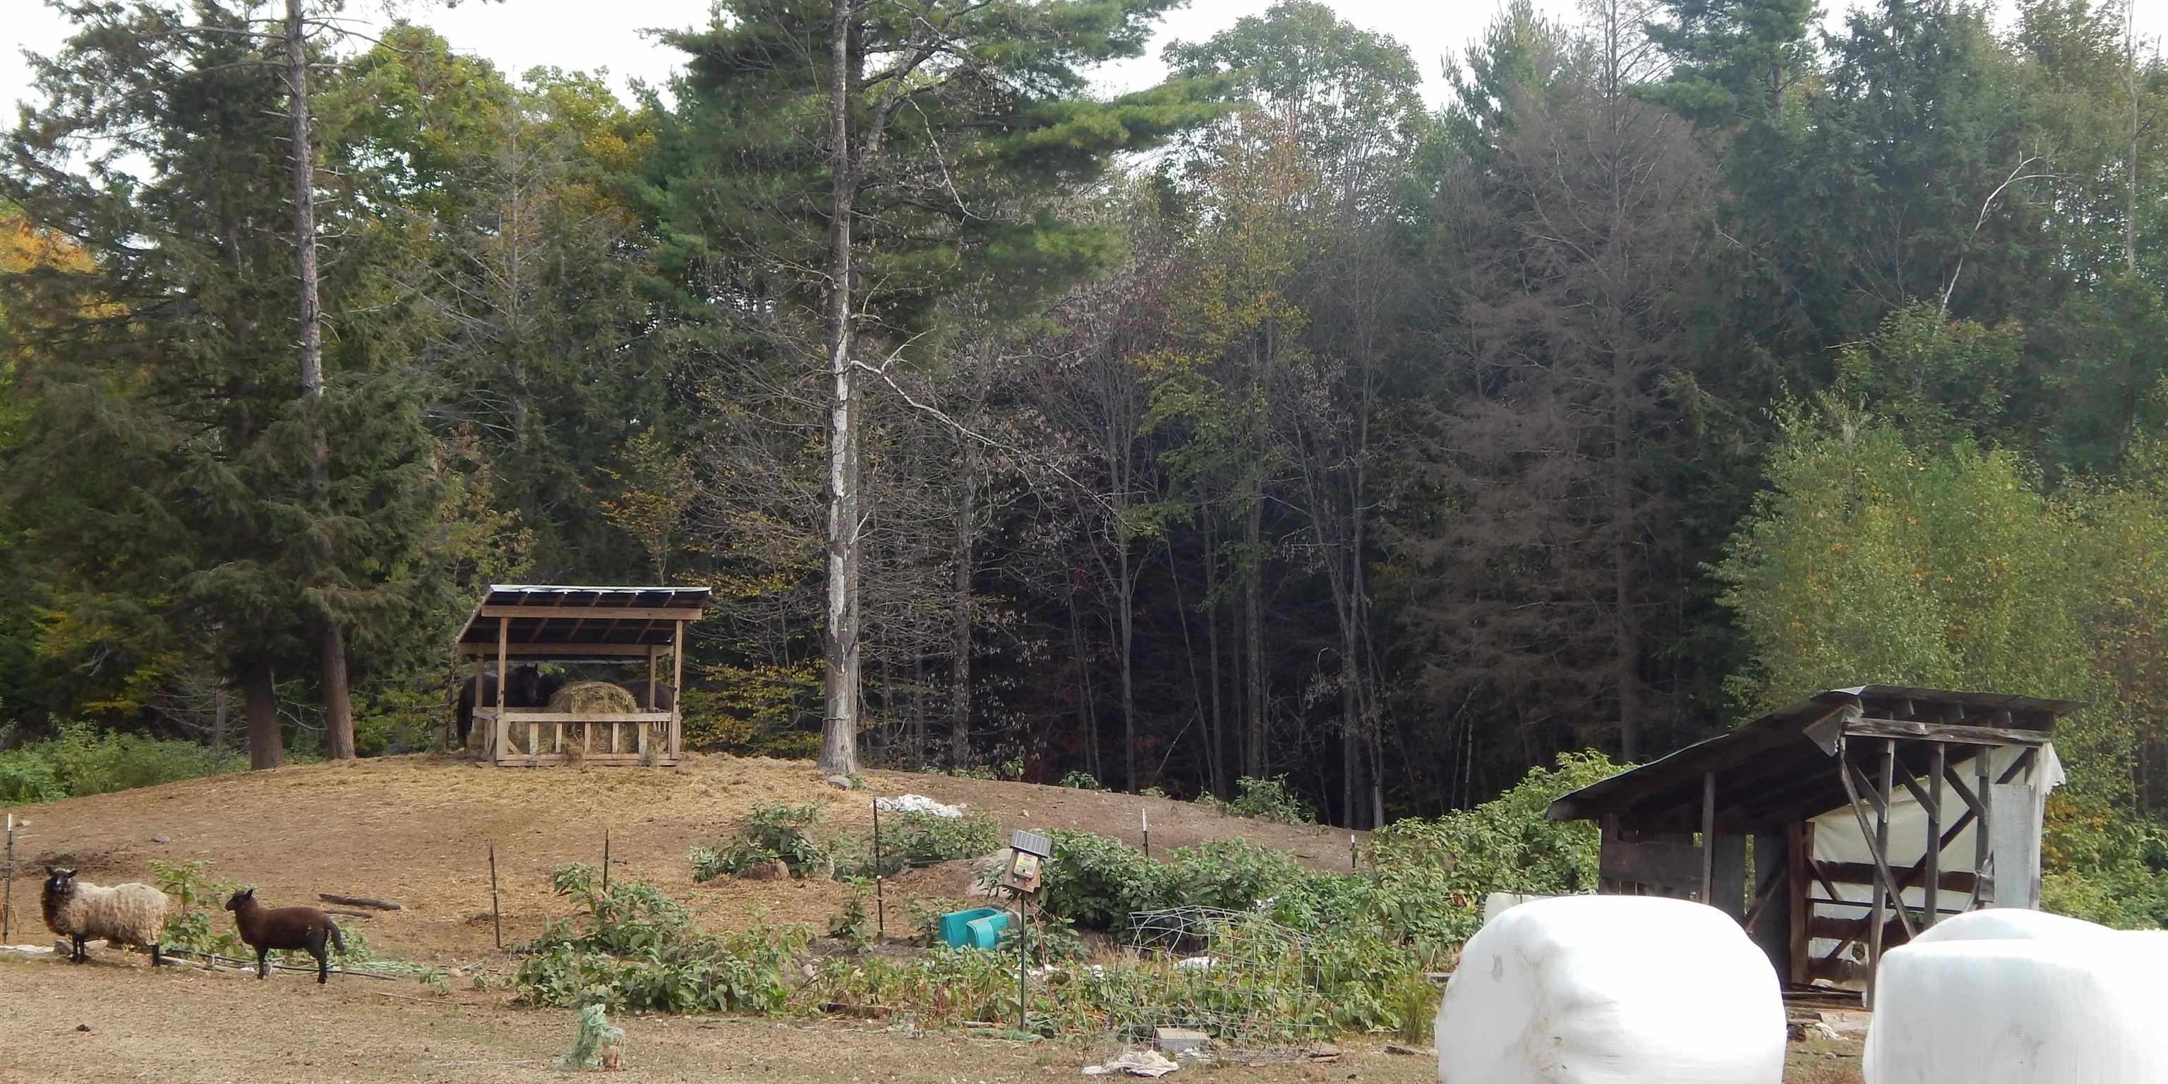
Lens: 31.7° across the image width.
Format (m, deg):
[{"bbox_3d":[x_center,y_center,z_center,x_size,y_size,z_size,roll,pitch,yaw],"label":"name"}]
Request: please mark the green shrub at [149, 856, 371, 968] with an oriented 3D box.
[{"bbox_3d":[-6.957,3.121,32.300,1.631,0.880,1.100,0,-2,0],"label":"green shrub"}]

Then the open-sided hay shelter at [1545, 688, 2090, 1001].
[{"bbox_3d":[5.346,2.183,28.200,2.558,2.242,2.900,2,-3,-40],"label":"open-sided hay shelter"}]

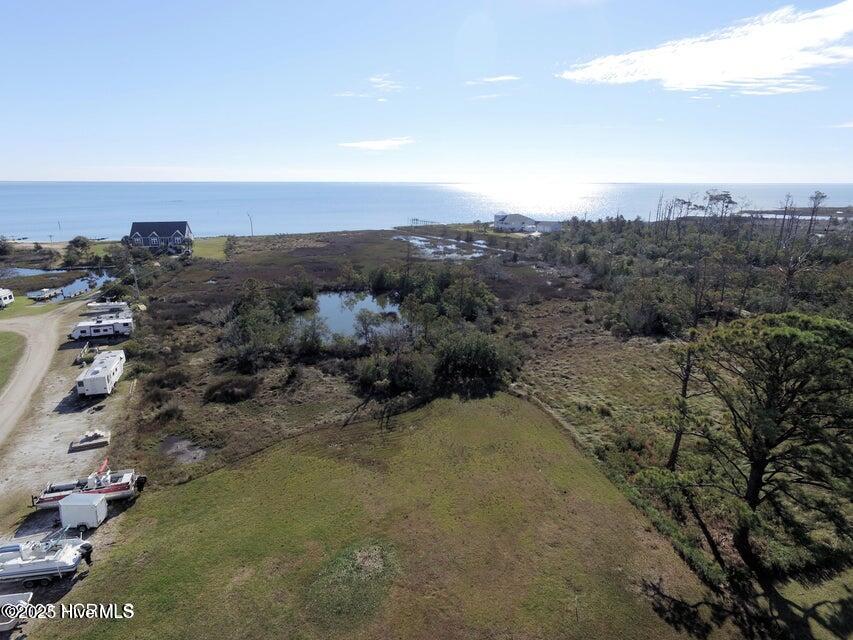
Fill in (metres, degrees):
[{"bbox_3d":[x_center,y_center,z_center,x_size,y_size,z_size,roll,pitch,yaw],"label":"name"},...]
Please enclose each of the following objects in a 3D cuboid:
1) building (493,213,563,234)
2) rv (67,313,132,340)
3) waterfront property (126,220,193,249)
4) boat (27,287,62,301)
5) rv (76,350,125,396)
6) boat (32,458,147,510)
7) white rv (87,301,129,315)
[{"bbox_3d":[58.664,-57.700,291.238,35.000,10.000,16.000,2,16,8],"label":"building"},{"bbox_3d":[-60.206,1.947,91.627,10.200,3.100,2.900,-5,17,-17],"label":"rv"},{"bbox_3d":[-109.403,-34.378,204.439,20.500,11.400,13.000,-5,16,-16],"label":"waterfront property"},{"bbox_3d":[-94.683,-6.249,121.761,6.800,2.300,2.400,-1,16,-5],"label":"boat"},{"bbox_3d":[-46.222,7.793,70.615,3.100,3.350,11.500,-6,17,-21],"label":"rv"},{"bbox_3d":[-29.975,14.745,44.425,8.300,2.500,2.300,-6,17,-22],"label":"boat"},{"bbox_3d":[-71.991,-3.399,111.533,8.800,2.500,2.500,-3,16,-12],"label":"white rv"}]

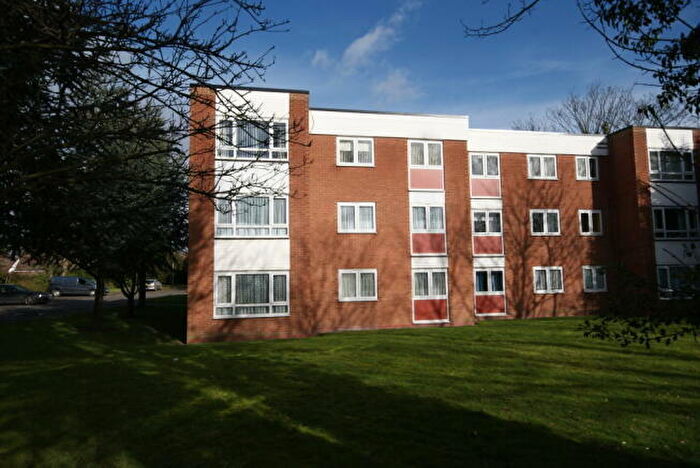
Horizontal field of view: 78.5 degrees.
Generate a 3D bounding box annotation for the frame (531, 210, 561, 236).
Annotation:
[{"bbox_3d":[8.845,-0.517,19.427,1.465,1.158,0.100,0,-5,-10],"label":"frame"}]

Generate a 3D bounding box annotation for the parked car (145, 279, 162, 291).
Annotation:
[{"bbox_3d":[-25.140,6.469,54.300,1.750,1.480,4.150,0,-5,-11],"label":"parked car"}]

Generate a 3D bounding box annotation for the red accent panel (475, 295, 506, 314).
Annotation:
[{"bbox_3d":[6.111,3.052,18.611,1.403,0.853,0.060,0,-5,-10],"label":"red accent panel"}]

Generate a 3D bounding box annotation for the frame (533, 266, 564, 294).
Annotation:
[{"bbox_3d":[8.887,2.047,19.203,1.465,1.158,0.100,0,-5,-10],"label":"frame"}]

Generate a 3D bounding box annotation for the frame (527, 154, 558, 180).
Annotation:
[{"bbox_3d":[9.022,-3.107,20.047,1.474,1.175,0.100,0,-5,-9],"label":"frame"}]

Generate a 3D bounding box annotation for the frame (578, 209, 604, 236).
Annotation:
[{"bbox_3d":[11.394,-0.504,20.196,1.186,1.175,0.100,0,-5,-9],"label":"frame"}]

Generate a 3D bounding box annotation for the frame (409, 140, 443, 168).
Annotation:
[{"bbox_3d":[3.028,-3.173,17.154,1.462,1.139,0.100,0,-5,-10],"label":"frame"}]

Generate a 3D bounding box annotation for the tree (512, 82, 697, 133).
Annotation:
[{"bbox_3d":[21.380,-4.085,36.576,13.800,17.800,13.000,-4,-6,31],"label":"tree"}]

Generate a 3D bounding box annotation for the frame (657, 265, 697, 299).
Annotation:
[{"bbox_3d":[14.756,2.132,19.053,2.338,1.461,0.100,0,-5,-9],"label":"frame"}]

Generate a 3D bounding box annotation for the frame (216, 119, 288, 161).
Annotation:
[{"bbox_3d":[-3.296,-3.180,14.479,2.402,1.390,0.100,0,-5,-10],"label":"frame"}]

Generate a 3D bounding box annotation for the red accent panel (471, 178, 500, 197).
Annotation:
[{"bbox_3d":[6.107,-2.092,19.265,1.422,0.797,0.080,0,-5,-10],"label":"red accent panel"}]

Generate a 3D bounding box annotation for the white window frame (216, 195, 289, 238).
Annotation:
[{"bbox_3d":[-3.223,-0.612,14.148,2.385,1.452,0.100,0,-5,-10],"label":"white window frame"}]

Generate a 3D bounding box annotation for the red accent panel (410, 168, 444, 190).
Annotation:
[{"bbox_3d":[3.090,-2.195,17.233,1.471,0.883,0.080,0,-5,-10],"label":"red accent panel"}]

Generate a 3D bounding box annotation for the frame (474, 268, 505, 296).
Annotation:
[{"bbox_3d":[6.181,2.086,18.897,1.452,1.172,0.100,0,-5,-10],"label":"frame"}]

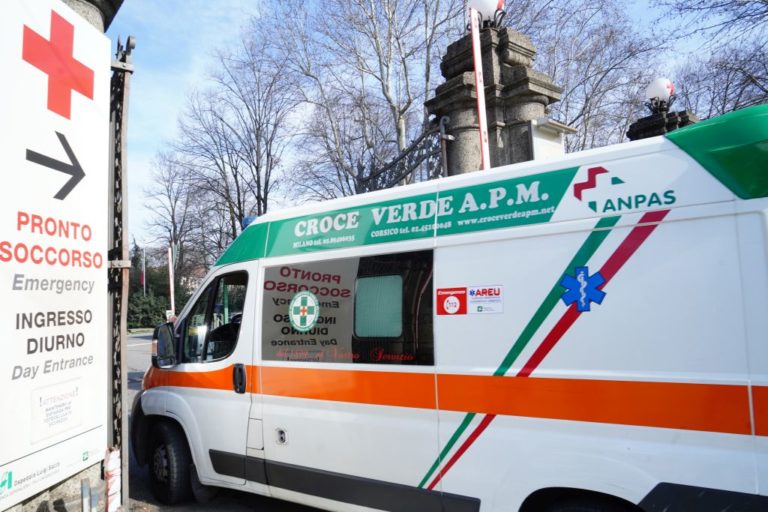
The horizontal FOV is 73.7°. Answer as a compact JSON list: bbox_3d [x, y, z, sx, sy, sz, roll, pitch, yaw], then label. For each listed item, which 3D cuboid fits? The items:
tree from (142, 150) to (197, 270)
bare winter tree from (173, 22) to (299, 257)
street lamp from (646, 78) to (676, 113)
[{"bbox_3d":[-16.674,-1.127,40.032,4.900,14.620,4.900,-3,-5,0],"label":"tree"},{"bbox_3d":[-7.881,-4.208,27.492,6.800,17.530,6.800,-3,-5,0],"label":"bare winter tree"},{"bbox_3d":[5.548,-3.221,10.274,0.540,0.720,0.540,2,-7,-37],"label":"street lamp"}]

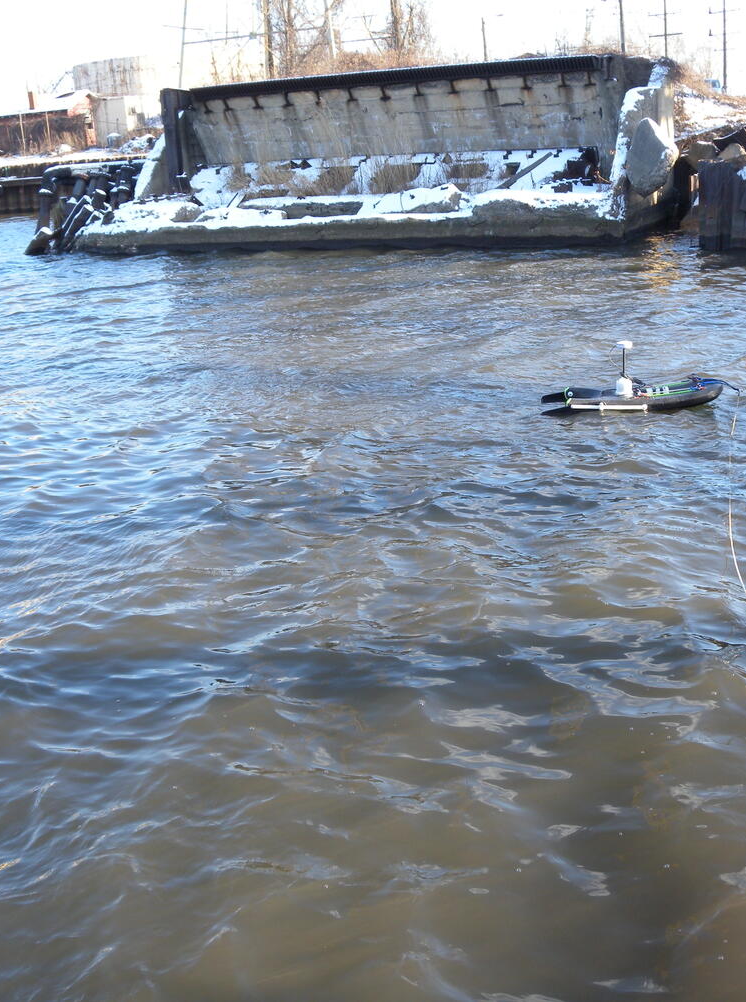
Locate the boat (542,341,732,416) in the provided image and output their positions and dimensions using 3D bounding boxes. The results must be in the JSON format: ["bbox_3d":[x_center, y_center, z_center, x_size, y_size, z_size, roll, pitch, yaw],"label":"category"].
[{"bbox_3d":[2.599,-1.226,10.866,1.830,0.680,0.520,-1,21,7],"label":"boat"}]

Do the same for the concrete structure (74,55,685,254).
[{"bbox_3d":[-0.087,-7.883,24.998,13.000,3.550,5.200,4,22,19],"label":"concrete structure"}]

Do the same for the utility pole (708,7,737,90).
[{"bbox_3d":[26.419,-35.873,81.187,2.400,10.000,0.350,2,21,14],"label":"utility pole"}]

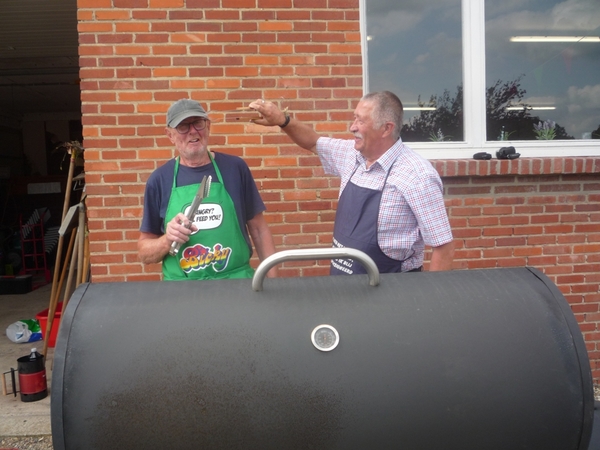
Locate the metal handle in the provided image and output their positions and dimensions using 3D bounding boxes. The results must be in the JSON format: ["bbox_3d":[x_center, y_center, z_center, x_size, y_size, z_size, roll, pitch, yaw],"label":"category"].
[{"bbox_3d":[0.051,0.126,1.492,0.374,0.118,0.034,-1,22,-7],"label":"metal handle"}]

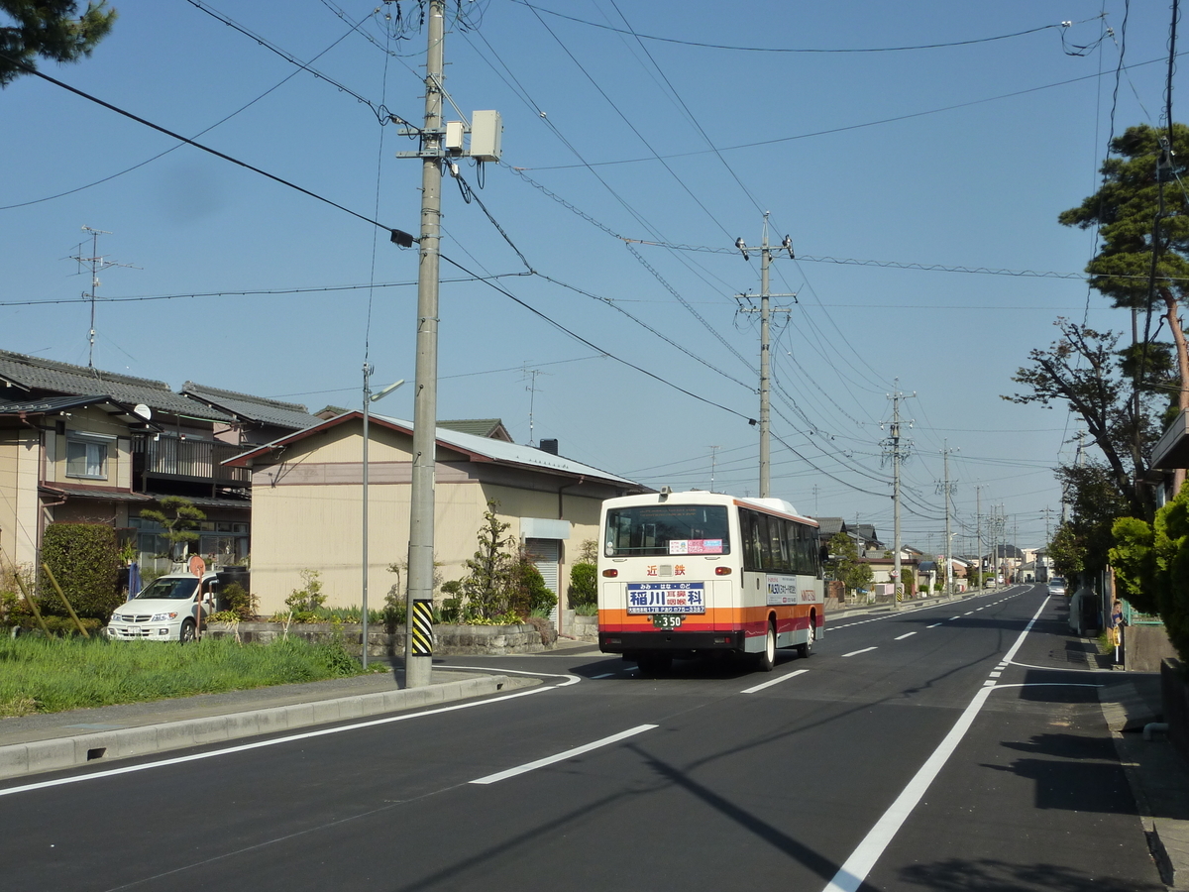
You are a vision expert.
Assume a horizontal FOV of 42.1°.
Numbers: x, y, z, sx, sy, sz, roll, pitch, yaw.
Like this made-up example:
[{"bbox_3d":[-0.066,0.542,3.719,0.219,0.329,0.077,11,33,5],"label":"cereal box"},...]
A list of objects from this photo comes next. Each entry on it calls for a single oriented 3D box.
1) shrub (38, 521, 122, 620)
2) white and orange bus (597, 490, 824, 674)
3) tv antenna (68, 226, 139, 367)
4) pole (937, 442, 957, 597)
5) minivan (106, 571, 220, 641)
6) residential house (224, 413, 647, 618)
[{"bbox_3d":[-12.588,3.204,37.792,2.000,2.596,1.850,1,-5,-10],"label":"shrub"},{"bbox_3d":[2.465,2.503,28.426,2.330,2.950,8.900,-1,-5,17],"label":"white and orange bus"},{"bbox_3d":[-14.164,-4.227,44.511,1.350,4.068,2.100,-5,-7,45],"label":"tv antenna"},{"bbox_3d":[23.960,5.101,104.700,1.350,10.631,0.500,-1,-5,17],"label":"pole"},{"bbox_3d":[-9.828,3.912,37.932,1.770,1.720,4.760,-2,-5,20],"label":"minivan"},{"bbox_3d":[-3.698,2.120,39.451,7.050,4.976,9.900,-2,-5,21],"label":"residential house"}]

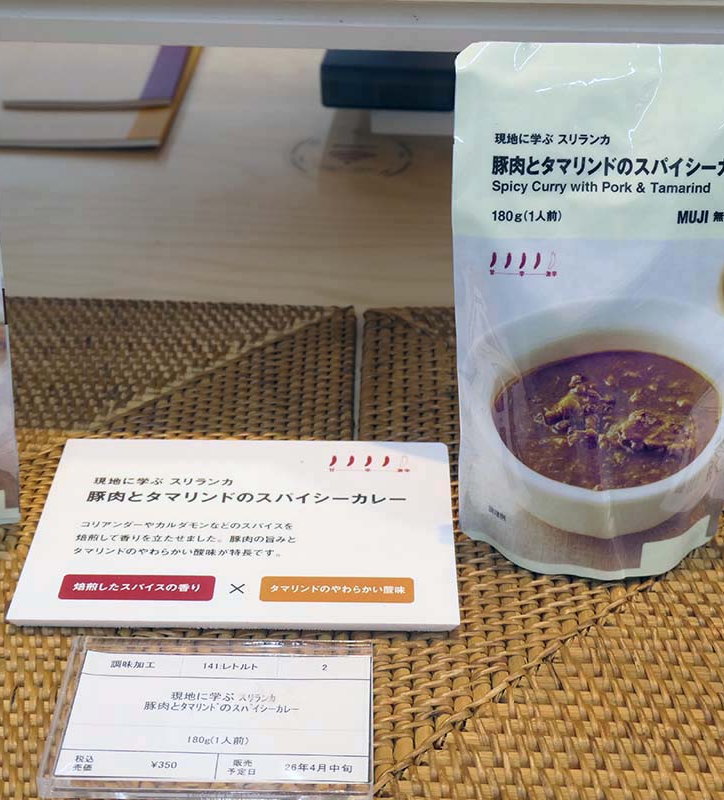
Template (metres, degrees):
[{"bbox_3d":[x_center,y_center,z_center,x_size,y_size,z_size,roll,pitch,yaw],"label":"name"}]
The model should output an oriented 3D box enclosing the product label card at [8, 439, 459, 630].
[{"bbox_3d":[-0.043,0.048,0.484,0.154,0.003,0.104,1,34,0],"label":"product label card"}]

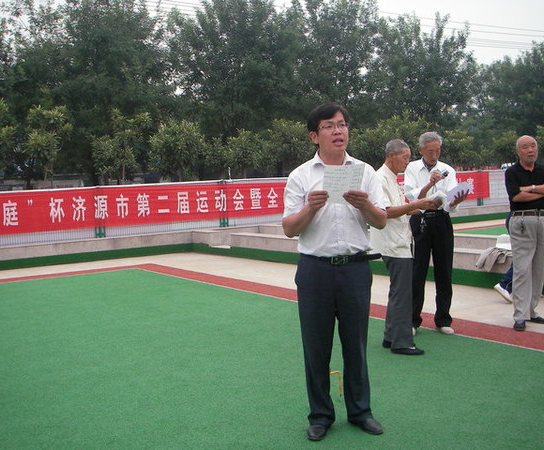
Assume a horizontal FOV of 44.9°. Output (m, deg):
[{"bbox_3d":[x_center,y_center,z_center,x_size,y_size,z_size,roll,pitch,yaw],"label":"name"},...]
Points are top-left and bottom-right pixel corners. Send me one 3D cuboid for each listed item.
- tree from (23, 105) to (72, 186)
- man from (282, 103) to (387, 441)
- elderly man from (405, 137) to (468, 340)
[{"bbox_3d":[-5.032,-1.065,15.106,1.150,3.368,1.150,-5,4,-31],"label":"tree"},{"bbox_3d":[0.332,0.245,3.352,0.550,1.727,0.420,-3,4,-2],"label":"man"},{"bbox_3d":[1.370,0.067,5.582,0.540,1.702,0.420,-3,4,-5],"label":"elderly man"}]

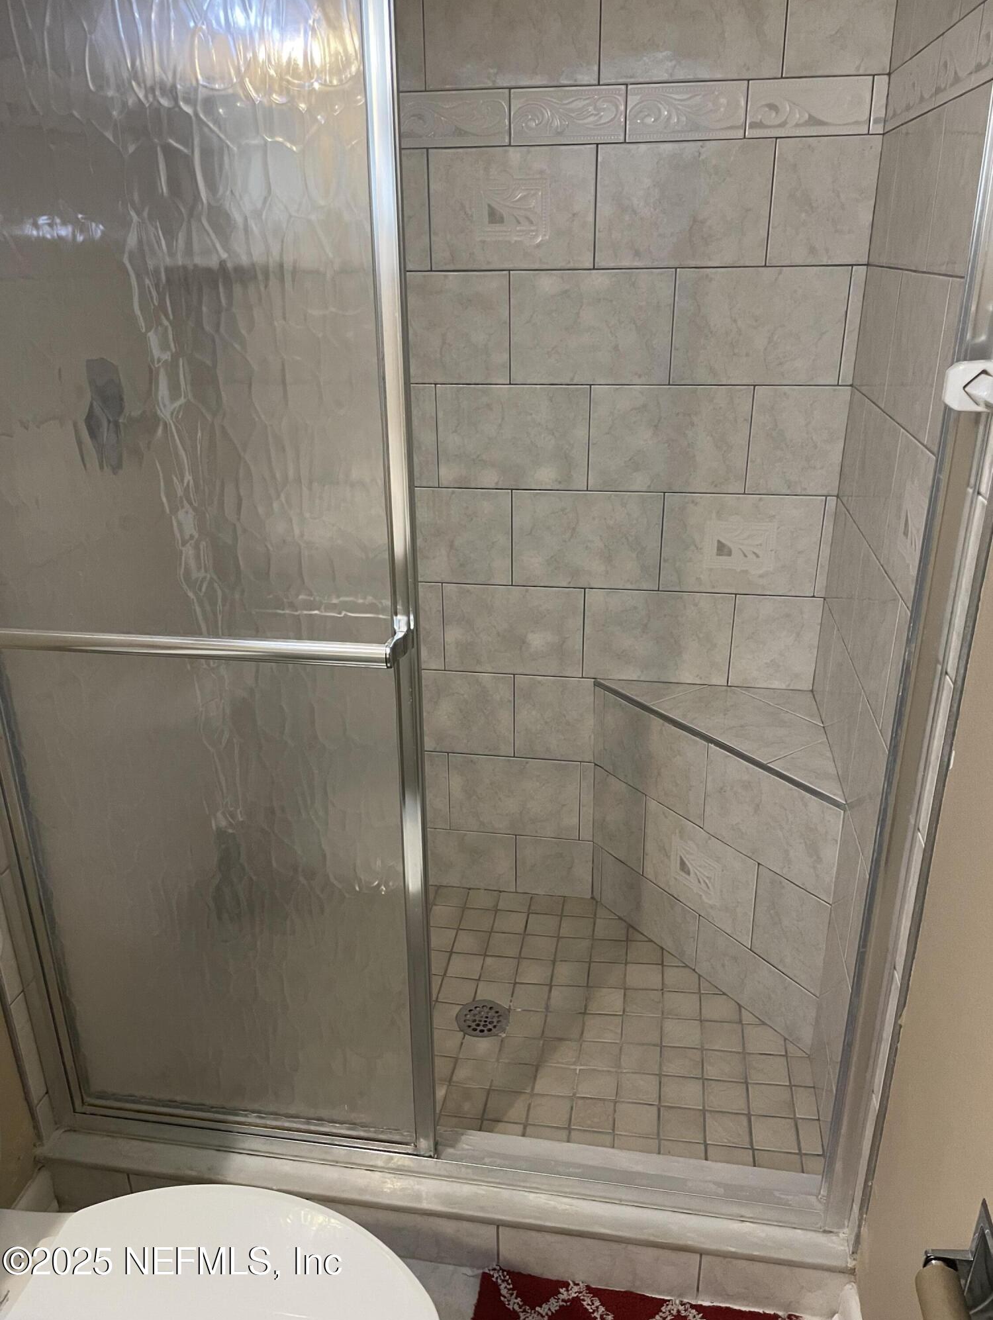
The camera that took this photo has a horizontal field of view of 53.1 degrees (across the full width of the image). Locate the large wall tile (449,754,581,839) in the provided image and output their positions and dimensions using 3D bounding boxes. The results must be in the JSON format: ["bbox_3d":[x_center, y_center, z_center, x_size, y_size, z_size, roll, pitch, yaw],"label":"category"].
[{"bbox_3d":[0.041,0.311,2.273,0.299,0.201,0.010,3,24,9],"label":"large wall tile"}]

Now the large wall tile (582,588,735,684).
[{"bbox_3d":[0.335,-0.048,2.066,0.299,0.201,0.010,3,24,9],"label":"large wall tile"}]

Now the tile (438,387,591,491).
[{"bbox_3d":[0.032,-0.441,1.969,0.300,0.202,0.009,3,23,9],"label":"tile"}]

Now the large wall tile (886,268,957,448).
[{"bbox_3d":[0.582,-0.422,1.373,0.009,0.203,0.297,3,23,9],"label":"large wall tile"}]

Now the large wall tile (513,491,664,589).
[{"bbox_3d":[0.182,-0.243,2.008,0.299,0.201,0.010,3,24,9],"label":"large wall tile"}]

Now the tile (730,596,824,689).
[{"bbox_3d":[0.577,-0.036,2.061,0.170,0.203,0.010,3,23,9],"label":"tile"}]

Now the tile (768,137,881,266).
[{"bbox_3d":[0.561,-0.784,1.707,0.170,0.201,0.010,3,24,9],"label":"tile"}]

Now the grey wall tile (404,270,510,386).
[{"bbox_3d":[-0.122,-0.638,1.913,0.302,0.203,0.009,3,23,9],"label":"grey wall tile"}]

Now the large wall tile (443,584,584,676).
[{"bbox_3d":[0.037,-0.064,2.144,0.304,0.203,0.010,3,23,9],"label":"large wall tile"}]

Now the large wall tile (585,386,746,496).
[{"bbox_3d":[0.335,-0.429,1.936,0.304,0.203,0.010,3,23,9],"label":"large wall tile"}]

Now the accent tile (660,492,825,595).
[{"bbox_3d":[0.484,-0.229,1.977,0.304,0.202,0.009,3,23,9],"label":"accent tile"}]

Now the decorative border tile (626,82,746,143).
[{"bbox_3d":[0.325,-0.939,1.705,0.200,0.085,0.009,3,23,9],"label":"decorative border tile"}]

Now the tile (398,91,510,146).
[{"bbox_3d":[-0.075,-0.960,1.769,0.200,0.085,0.009,3,23,9],"label":"tile"}]

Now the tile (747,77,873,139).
[{"bbox_3d":[0.520,-0.920,1.656,0.198,0.084,0.010,3,24,9],"label":"tile"}]

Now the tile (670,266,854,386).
[{"bbox_3d":[0.482,-0.613,1.831,0.304,0.203,0.010,3,23,9],"label":"tile"}]

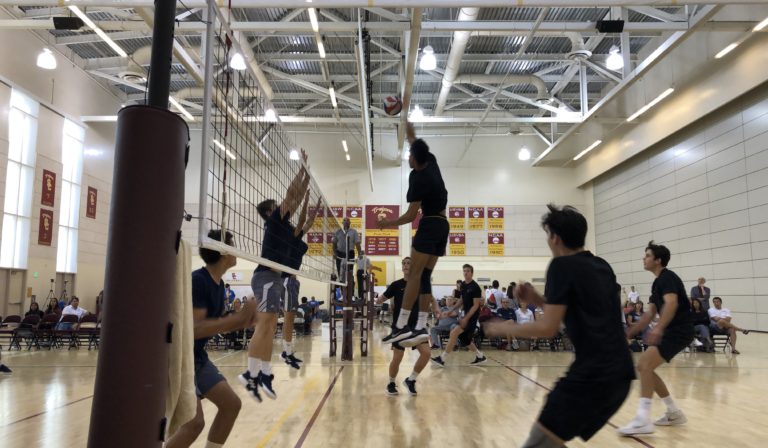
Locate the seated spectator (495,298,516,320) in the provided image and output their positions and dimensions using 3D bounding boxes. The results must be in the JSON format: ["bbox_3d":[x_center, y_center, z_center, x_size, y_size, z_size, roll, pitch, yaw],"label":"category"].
[{"bbox_3d":[3.015,2.435,15.179,0.520,1.235,0.820,0,-7,0],"label":"seated spectator"}]

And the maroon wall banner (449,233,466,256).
[{"bbox_3d":[4.786,1.329,40.338,1.039,1.524,0.050,0,-7,0],"label":"maroon wall banner"}]

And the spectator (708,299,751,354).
[{"bbox_3d":[8.143,2.380,14.744,0.620,1.270,0.880,0,-7,0],"label":"spectator"}]

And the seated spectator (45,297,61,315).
[{"bbox_3d":[-8.490,2.502,15.788,0.500,1.207,0.800,1,-7,-6],"label":"seated spectator"}]

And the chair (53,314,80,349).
[{"bbox_3d":[-7.644,2.591,14.874,0.460,0.820,0.500,0,-7,0],"label":"chair"}]

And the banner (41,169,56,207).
[{"bbox_3d":[-14.864,-1.561,27.569,0.030,1.540,1.030,0,-7,0],"label":"banner"}]

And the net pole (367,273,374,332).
[{"bbox_3d":[-0.467,2.913,23.217,0.200,2.157,0.200,0,-7,0],"label":"net pole"}]

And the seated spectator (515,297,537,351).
[{"bbox_3d":[3.492,2.463,15.326,0.520,1.220,0.820,0,-7,0],"label":"seated spectator"}]

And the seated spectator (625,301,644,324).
[{"bbox_3d":[6.260,2.490,15.330,0.520,1.180,0.820,0,-7,0],"label":"seated spectator"}]

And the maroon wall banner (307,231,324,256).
[{"bbox_3d":[-4.487,1.319,41.017,1.065,1.600,0.030,0,-7,0],"label":"maroon wall banner"}]

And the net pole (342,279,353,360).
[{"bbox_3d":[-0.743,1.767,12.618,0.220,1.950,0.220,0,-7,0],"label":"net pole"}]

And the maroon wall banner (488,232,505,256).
[{"bbox_3d":[7.287,1.330,40.346,1.040,1.524,0.050,0,-7,0],"label":"maroon wall banner"}]

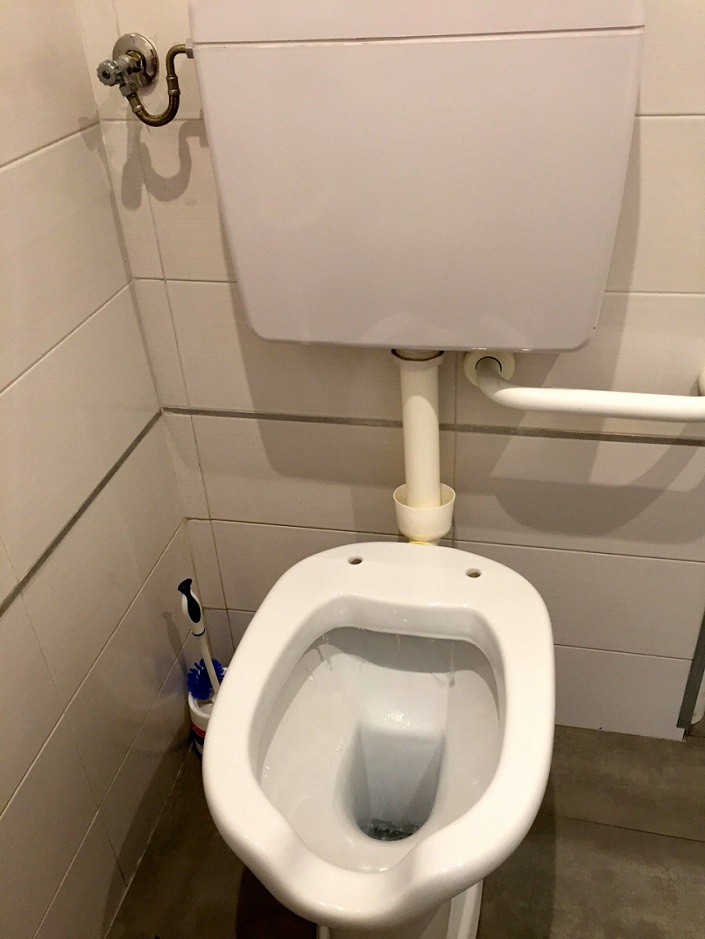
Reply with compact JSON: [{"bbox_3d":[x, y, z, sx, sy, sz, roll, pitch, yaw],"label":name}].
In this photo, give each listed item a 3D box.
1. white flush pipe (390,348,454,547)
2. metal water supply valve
[{"bbox_3d":[0.092,-0.030,1.023,0.084,0.335,0.084,4,34,11],"label":"white flush pipe"},{"bbox_3d":[-0.219,-0.436,0.884,0.138,0.092,0.082,4,34,11],"label":"metal water supply valve"}]

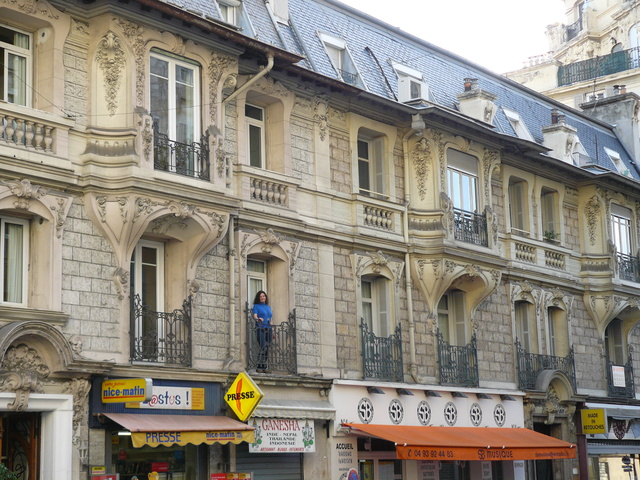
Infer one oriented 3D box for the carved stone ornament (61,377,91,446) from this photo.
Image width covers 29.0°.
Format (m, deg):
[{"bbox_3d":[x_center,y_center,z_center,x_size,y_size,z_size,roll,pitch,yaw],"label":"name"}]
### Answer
[{"bbox_3d":[-4.033,2.843,20.622,0.270,1.080,0.470,-10,-14,38],"label":"carved stone ornament"}]

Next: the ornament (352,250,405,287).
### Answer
[{"bbox_3d":[1.367,0.695,28.086,0.280,0.760,1.850,-10,-14,38],"label":"ornament"}]

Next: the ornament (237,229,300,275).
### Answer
[{"bbox_3d":[-0.967,0.233,25.226,0.280,0.780,1.830,-10,-14,38],"label":"ornament"}]

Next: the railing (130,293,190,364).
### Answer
[{"bbox_3d":[-2.979,1.658,23.045,0.200,1.370,1.580,-10,-13,37],"label":"railing"}]

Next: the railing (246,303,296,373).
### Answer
[{"bbox_3d":[-1.026,2.050,25.492,0.200,1.400,1.570,-10,-13,37],"label":"railing"}]

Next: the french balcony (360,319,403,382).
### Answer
[{"bbox_3d":[1.397,2.556,28.525,0.200,1.410,1.560,-10,-13,37],"label":"french balcony"}]

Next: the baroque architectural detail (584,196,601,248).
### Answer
[{"bbox_3d":[8.127,-0.555,36.864,0.500,1.520,0.140,1,-11,-13],"label":"baroque architectural detail"}]

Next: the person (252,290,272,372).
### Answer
[{"bbox_3d":[-1.173,1.847,25.141,0.450,1.640,0.320,7,-13,-38],"label":"person"}]

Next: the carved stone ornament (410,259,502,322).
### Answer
[{"bbox_3d":[3.621,1.387,30.661,0.540,1.520,3.950,-10,-13,37],"label":"carved stone ornament"}]

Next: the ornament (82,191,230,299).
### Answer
[{"bbox_3d":[-2.719,0.254,22.750,0.540,1.840,3.730,-10,-13,37],"label":"ornament"}]

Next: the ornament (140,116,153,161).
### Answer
[{"bbox_3d":[-3.065,-1.769,21.927,0.130,0.770,0.250,-10,-14,38],"label":"ornament"}]

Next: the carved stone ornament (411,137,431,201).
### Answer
[{"bbox_3d":[2.390,-1.704,29.455,0.502,1.569,0.180,1,-11,-14],"label":"carved stone ornament"}]

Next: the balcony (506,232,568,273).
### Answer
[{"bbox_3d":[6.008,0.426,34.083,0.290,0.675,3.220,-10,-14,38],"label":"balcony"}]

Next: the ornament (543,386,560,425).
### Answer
[{"bbox_3d":[6.216,4.438,33.264,0.350,1.010,0.800,-10,-14,38],"label":"ornament"}]

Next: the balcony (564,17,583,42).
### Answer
[{"bbox_3d":[15.963,-13.192,78.000,0.250,0.950,1.900,2,-11,-19],"label":"balcony"}]

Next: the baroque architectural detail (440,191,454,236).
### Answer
[{"bbox_3d":[3.090,-0.609,29.863,0.240,1.050,0.250,-10,-13,37],"label":"baroque architectural detail"}]

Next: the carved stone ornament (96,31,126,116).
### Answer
[{"bbox_3d":[-3.722,-2.978,22.120,0.530,1.604,0.180,1,-11,-14],"label":"carved stone ornament"}]

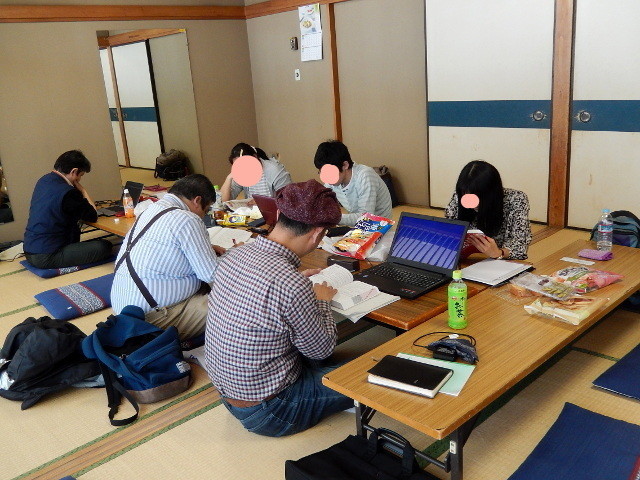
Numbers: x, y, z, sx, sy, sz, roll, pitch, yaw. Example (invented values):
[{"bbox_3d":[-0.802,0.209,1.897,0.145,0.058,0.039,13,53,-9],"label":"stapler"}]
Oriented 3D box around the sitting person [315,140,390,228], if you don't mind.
[{"bbox_3d":[0.174,-0.208,3.695,0.680,0.820,0.580,-18,21,-40],"label":"sitting person"}]

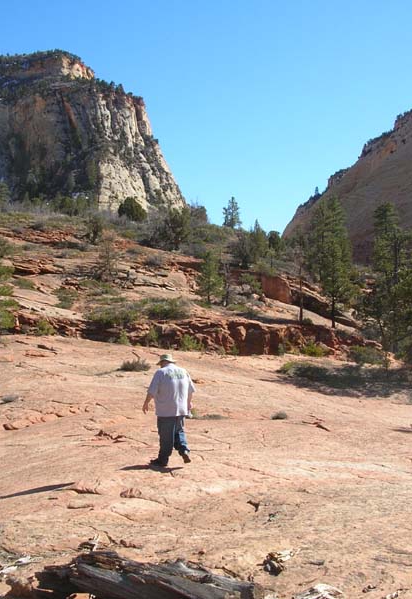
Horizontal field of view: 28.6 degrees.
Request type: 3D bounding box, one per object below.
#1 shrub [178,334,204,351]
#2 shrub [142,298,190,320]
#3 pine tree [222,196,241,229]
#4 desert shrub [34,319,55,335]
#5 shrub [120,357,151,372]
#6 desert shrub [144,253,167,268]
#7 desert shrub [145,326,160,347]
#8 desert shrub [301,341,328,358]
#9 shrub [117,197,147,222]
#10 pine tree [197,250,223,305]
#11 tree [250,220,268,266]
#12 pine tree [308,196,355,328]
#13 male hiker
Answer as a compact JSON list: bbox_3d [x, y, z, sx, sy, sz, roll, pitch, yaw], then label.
[{"bbox_3d":[-0.633,1.755,33.000,0.950,0.640,0.931,0,-3,0],"label":"shrub"},{"bbox_3d":[-2.052,0.520,42.000,2.444,1.132,2.200,0,-3,-3],"label":"shrub"},{"bbox_3d":[3.312,-11.300,105.000,2.291,4.115,2.291,0,-3,2],"label":"pine tree"},{"bbox_3d":[-6.992,1.169,35.000,0.866,0.693,0.779,0,-2,0],"label":"desert shrub"},{"bbox_3d":[-2.267,2.091,26.000,0.936,0.504,0.917,0,-3,0],"label":"shrub"},{"bbox_3d":[-3.631,-2.750,57.000,1.641,1.106,1.608,0,-3,0],"label":"desert shrub"},{"bbox_3d":[-2.250,1.556,34.000,0.653,0.824,0.639,0,-3,0],"label":"desert shrub"},{"bbox_3d":[4.832,2.227,36.000,1.247,0.802,1.060,0,-2,0],"label":"desert shrub"},{"bbox_3d":[-7.188,-8.684,78.000,2.895,2.509,2.663,0,-2,0],"label":"shrub"},{"bbox_3d":[0.186,-1.170,43.000,1.383,2.872,1.272,0,-2,0],"label":"pine tree"},{"bbox_3d":[5.162,-5.403,78.000,1.702,4.394,1.702,0,-3,4],"label":"tree"},{"bbox_3d":[6.986,-2.060,45.000,2.509,7.274,2.509,0,-3,9],"label":"pine tree"},{"bbox_3d":[-0.561,1.661,12.100,0.740,1.710,0.600,1,-3,-22],"label":"male hiker"}]

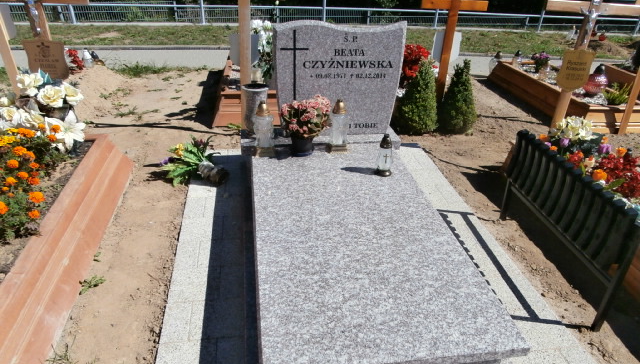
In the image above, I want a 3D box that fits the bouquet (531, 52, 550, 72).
[{"bbox_3d":[2.239,-1.211,4.484,0.175,0.180,0.170,-3,31,-9],"label":"bouquet"}]

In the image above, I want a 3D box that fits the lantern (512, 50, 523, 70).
[{"bbox_3d":[2.032,-1.246,4.534,0.100,0.185,0.100,-3,31,-9],"label":"lantern"}]

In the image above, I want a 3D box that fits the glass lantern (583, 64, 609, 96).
[{"bbox_3d":[2.497,-0.919,3.964,0.220,0.259,0.220,-2,30,-9],"label":"glass lantern"}]

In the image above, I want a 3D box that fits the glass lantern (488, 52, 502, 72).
[{"bbox_3d":[1.998,-1.336,4.999,0.150,0.265,0.150,-3,31,-9],"label":"glass lantern"}]

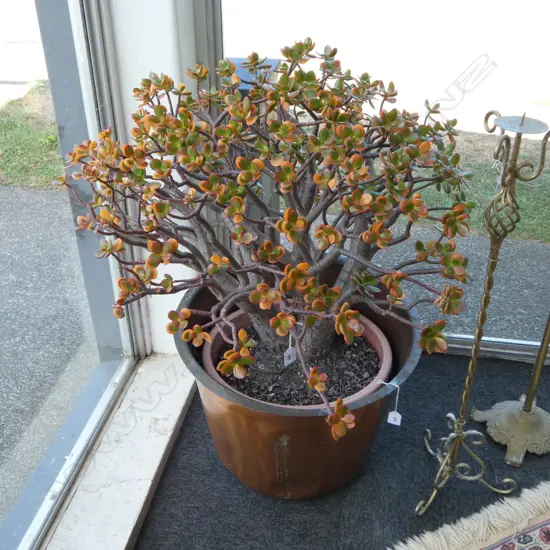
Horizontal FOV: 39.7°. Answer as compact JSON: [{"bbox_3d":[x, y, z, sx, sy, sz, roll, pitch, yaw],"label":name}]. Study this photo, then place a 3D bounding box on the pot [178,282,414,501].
[{"bbox_3d":[0.048,0.260,1.807,0.550,0.385,0.550,0,37,0],"label":"pot"}]

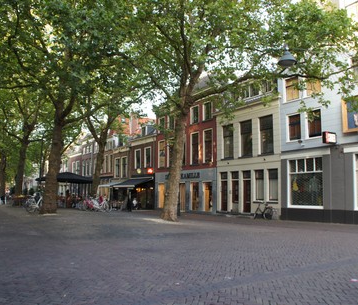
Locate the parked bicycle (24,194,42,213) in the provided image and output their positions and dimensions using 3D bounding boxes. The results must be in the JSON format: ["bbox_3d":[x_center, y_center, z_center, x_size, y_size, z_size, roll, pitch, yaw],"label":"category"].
[{"bbox_3d":[-10.225,3.687,24.800,1.750,1.100,0.600,2,-7,-14],"label":"parked bicycle"}]

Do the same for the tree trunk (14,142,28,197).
[{"bbox_3d":[-15.016,2.001,32.679,0.800,6.360,0.750,1,-7,0],"label":"tree trunk"}]

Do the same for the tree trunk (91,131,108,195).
[{"bbox_3d":[-6.552,1.442,28.294,0.950,6.610,0.800,1,-7,0],"label":"tree trunk"}]

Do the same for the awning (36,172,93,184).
[{"bbox_3d":[-9.467,2.159,28.600,3.700,0.800,3.700,5,-8,-35],"label":"awning"}]

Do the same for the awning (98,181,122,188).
[{"bbox_3d":[-7.495,3.466,37.300,1.400,0.750,3.200,5,-8,-35],"label":"awning"}]

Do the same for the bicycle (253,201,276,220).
[{"bbox_3d":[5.003,3.402,20.200,0.600,1.080,1.750,5,-8,-35],"label":"bicycle"}]

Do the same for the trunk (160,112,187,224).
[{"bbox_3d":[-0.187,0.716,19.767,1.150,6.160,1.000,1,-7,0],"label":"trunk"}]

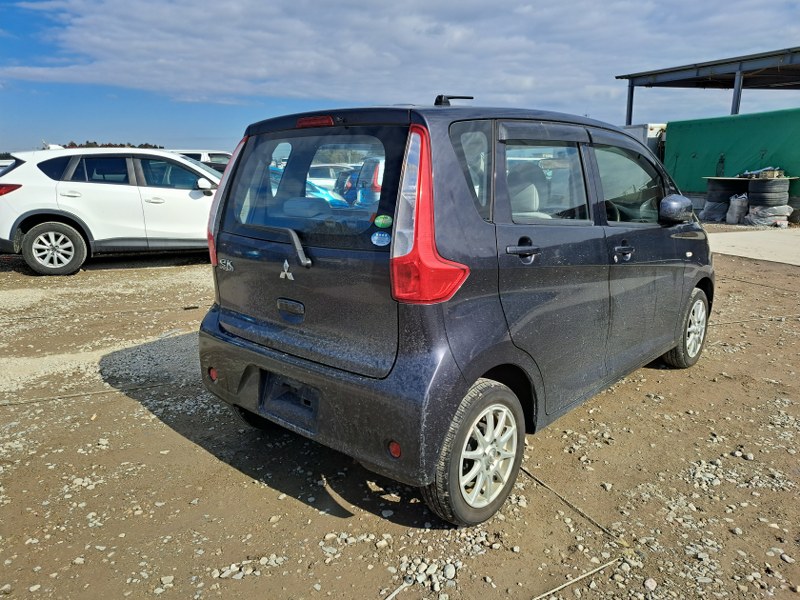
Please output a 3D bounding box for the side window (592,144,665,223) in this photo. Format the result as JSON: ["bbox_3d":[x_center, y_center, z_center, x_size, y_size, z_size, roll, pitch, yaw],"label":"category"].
[{"bbox_3d":[1.199,-0.599,2.860,0.080,0.420,0.780,10,16,42],"label":"side window"}]

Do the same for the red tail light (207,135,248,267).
[{"bbox_3d":[-0.783,-0.432,2.585,0.210,0.575,0.260,10,16,42],"label":"red tail light"}]

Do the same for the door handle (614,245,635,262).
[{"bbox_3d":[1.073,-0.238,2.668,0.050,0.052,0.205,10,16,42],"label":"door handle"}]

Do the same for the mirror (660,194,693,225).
[{"bbox_3d":[1.474,-0.482,2.970,0.140,0.165,0.210,10,16,42],"label":"mirror"}]

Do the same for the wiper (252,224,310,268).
[{"bbox_3d":[-0.476,-0.216,2.146,0.420,0.150,0.070,10,16,42],"label":"wiper"}]

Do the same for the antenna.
[{"bbox_3d":[0.274,-0.981,2.740,0.060,0.065,0.280,10,16,42],"label":"antenna"}]

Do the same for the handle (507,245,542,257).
[{"bbox_3d":[0.436,-0.174,1.994,0.050,0.044,0.205,10,16,42],"label":"handle"}]

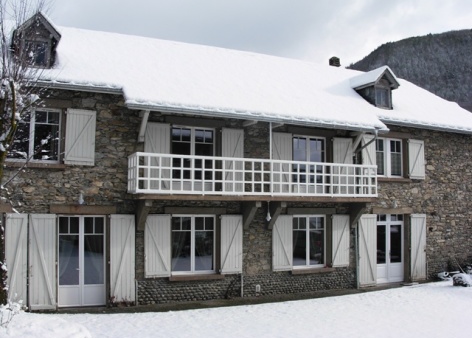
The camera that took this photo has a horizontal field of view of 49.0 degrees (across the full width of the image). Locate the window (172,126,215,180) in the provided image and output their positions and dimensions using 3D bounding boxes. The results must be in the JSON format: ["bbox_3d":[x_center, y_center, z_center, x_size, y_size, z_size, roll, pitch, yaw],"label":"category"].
[{"bbox_3d":[-1.171,-0.386,14.356,1.340,1.560,0.080,3,-5,-27],"label":"window"}]

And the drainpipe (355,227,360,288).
[{"bbox_3d":[3.774,2.715,16.074,0.090,1.953,0.090,2,-5,-26],"label":"drainpipe"}]

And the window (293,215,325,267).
[{"bbox_3d":[2.209,2.188,15.709,1.260,1.598,0.120,2,-5,-26],"label":"window"}]

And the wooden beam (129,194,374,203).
[{"bbox_3d":[0.901,0.803,14.006,7.271,0.137,0.140,2,-5,-26],"label":"wooden beam"}]

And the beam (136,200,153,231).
[{"bbox_3d":[-2.387,1.224,13.638,0.200,0.800,0.700,3,-5,-27],"label":"beam"}]

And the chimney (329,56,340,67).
[{"bbox_3d":[4.351,-4.659,22.898,0.420,0.650,0.400,3,-5,-27],"label":"chimney"}]

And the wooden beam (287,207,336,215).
[{"bbox_3d":[2.302,1.296,15.790,1.800,0.185,0.180,3,-5,-27],"label":"wooden beam"}]

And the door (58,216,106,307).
[{"bbox_3d":[-3.784,2.252,12.781,1.193,2.241,0.120,2,-5,-26],"label":"door"}]

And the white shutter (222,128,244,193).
[{"bbox_3d":[-0.070,-0.194,15.267,0.714,1.974,0.060,3,-5,-27],"label":"white shutter"}]

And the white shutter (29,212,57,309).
[{"bbox_3d":[-4.760,2.292,12.723,0.651,2.321,0.060,3,-5,-27],"label":"white shutter"}]

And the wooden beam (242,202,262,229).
[{"bbox_3d":[0.473,1.285,14.409,0.170,0.750,0.670,3,-5,-27],"label":"wooden beam"}]

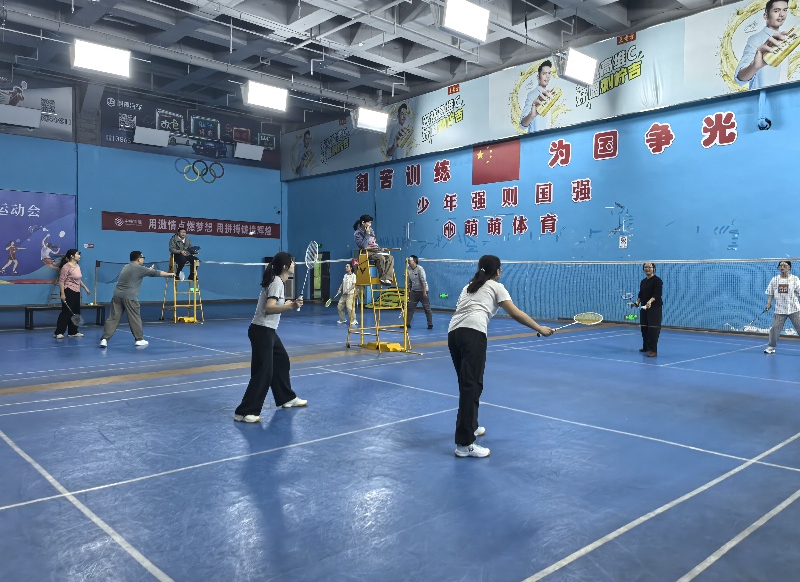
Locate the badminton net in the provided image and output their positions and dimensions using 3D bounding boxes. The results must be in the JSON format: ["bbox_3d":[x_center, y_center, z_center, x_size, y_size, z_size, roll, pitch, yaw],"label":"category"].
[{"bbox_3d":[2.322,-0.012,7.812,0.050,0.760,6.100,-1,3,-42],"label":"badminton net"}]

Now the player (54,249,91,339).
[{"bbox_3d":[-6.428,0.074,12.211,0.560,1.690,0.460,0,2,-5],"label":"player"}]

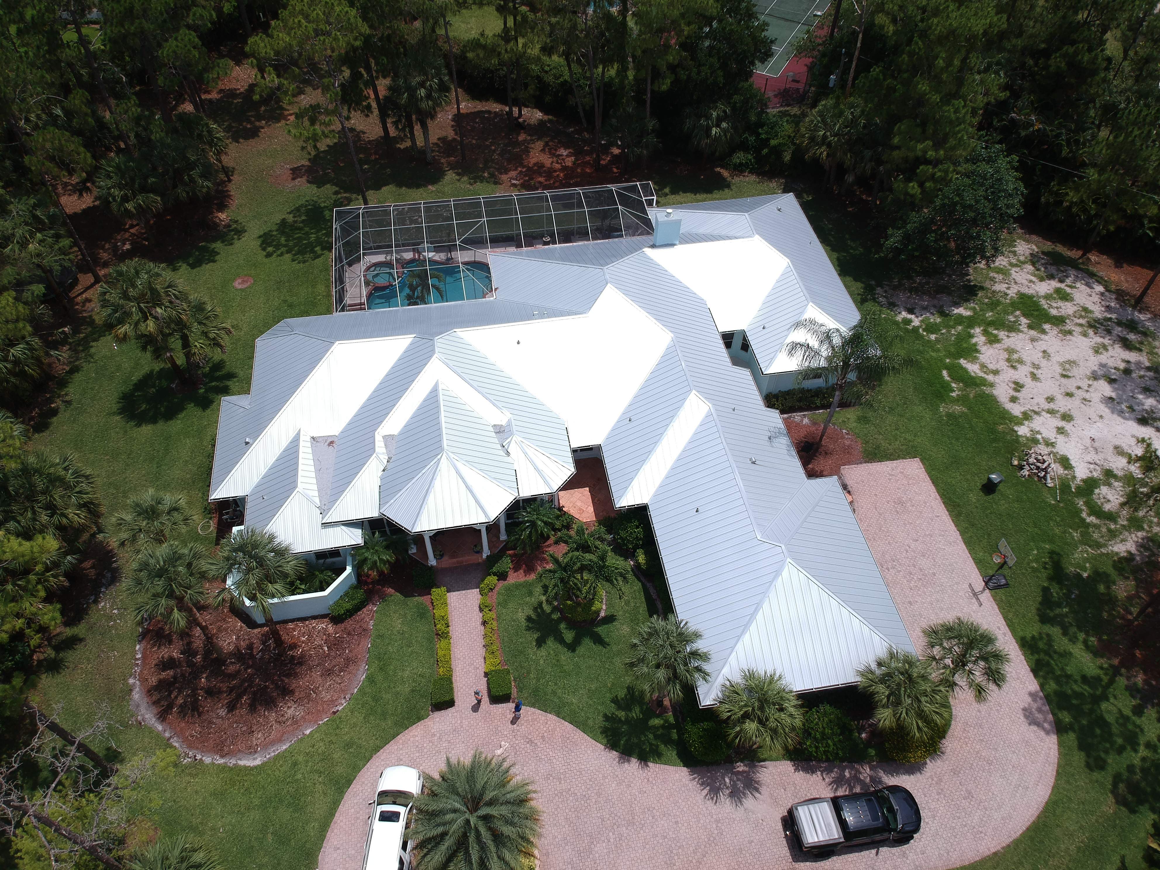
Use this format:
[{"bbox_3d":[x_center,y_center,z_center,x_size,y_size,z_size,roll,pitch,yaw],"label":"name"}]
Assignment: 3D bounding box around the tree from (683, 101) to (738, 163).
[{"bbox_3d":[10.438,-23.880,67.711,4.300,5.400,4.300,-7,51,-6],"label":"tree"}]

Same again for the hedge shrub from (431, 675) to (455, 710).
[{"bbox_3d":[-6.691,12.718,41.212,1.080,0.870,1.200,-7,51,-7],"label":"hedge shrub"}]

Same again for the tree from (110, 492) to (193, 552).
[{"bbox_3d":[-20.452,5.795,41.951,3.558,8.023,3.330,-7,51,-7],"label":"tree"}]

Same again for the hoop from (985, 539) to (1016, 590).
[{"bbox_3d":[22.169,6.909,43.864,2.000,3.750,1.300,-7,51,-6],"label":"hoop"}]

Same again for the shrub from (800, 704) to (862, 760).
[{"bbox_3d":[11.746,13.973,39.219,2.700,1.800,2.500,0,51,0],"label":"shrub"}]

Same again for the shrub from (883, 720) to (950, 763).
[{"bbox_3d":[15.748,14.059,39.335,2.750,1.600,2.550,-7,51,-6],"label":"shrub"}]

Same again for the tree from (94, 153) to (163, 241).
[{"bbox_3d":[-31.968,-16.475,60.299,4.700,6.600,4.600,-7,51,-6],"label":"tree"}]

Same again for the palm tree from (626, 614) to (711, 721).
[{"bbox_3d":[3.826,11.140,38.456,3.721,7.489,3.723,-7,51,-7],"label":"palm tree"}]

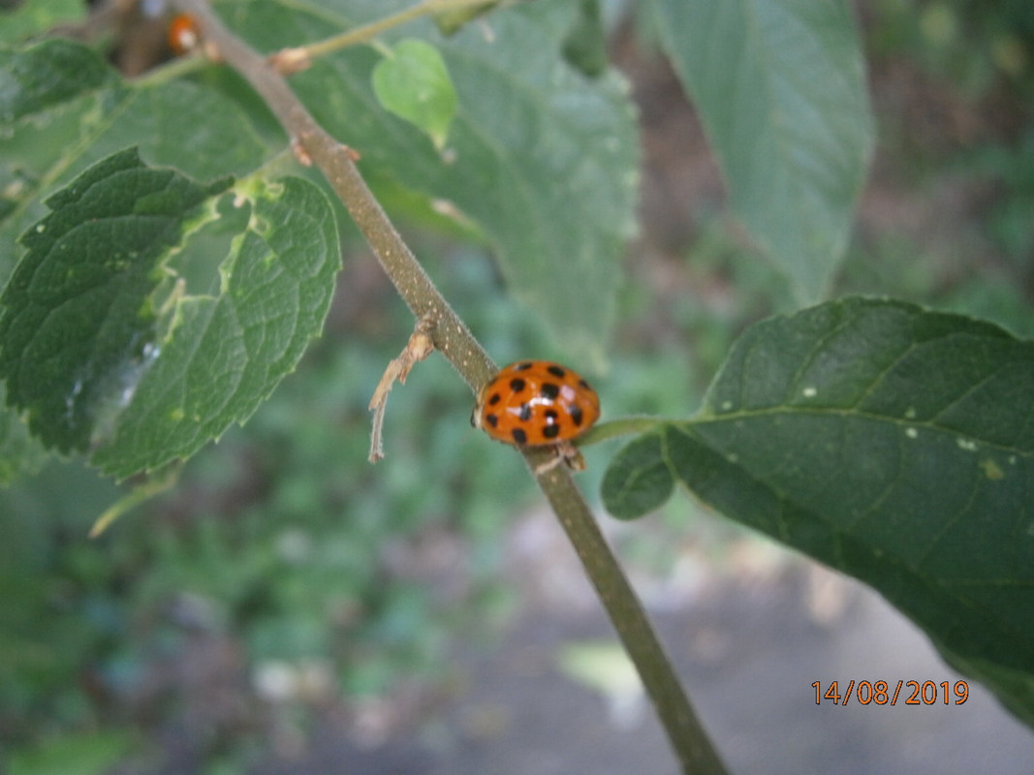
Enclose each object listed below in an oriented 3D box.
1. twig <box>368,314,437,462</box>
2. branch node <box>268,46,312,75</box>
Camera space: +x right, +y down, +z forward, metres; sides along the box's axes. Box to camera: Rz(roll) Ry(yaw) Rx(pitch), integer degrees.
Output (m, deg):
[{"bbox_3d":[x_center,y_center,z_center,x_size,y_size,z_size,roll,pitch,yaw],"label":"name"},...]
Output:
[{"bbox_3d":[-0.007,0.000,0.080,0.002,0.009,0.002,21,7,2],"label":"twig"},{"bbox_3d":[-0.014,-0.021,0.088,0.003,0.002,0.002,-14,15,3],"label":"branch node"}]

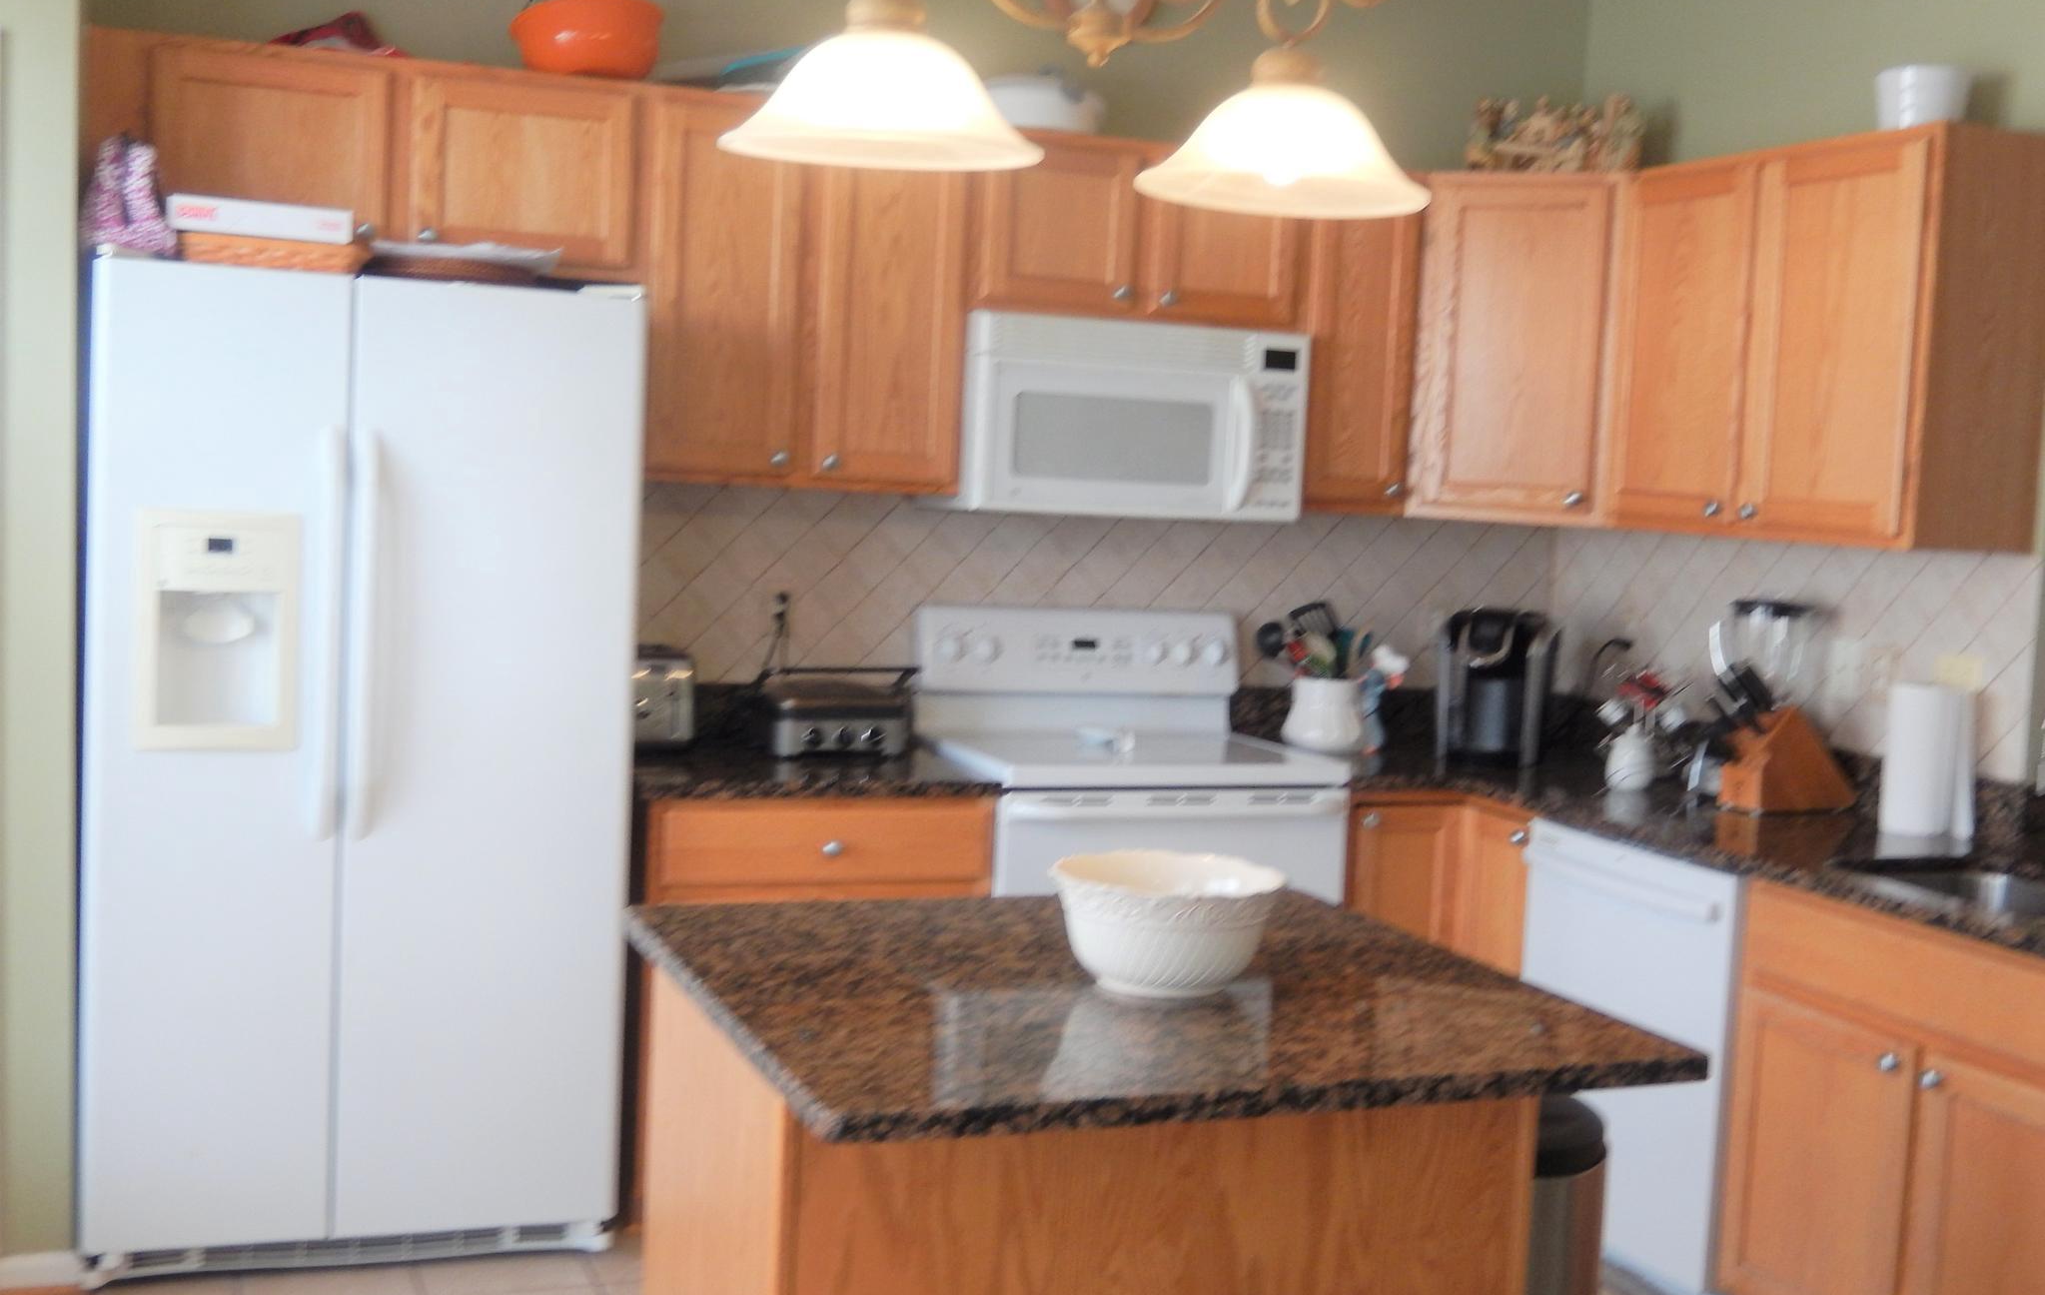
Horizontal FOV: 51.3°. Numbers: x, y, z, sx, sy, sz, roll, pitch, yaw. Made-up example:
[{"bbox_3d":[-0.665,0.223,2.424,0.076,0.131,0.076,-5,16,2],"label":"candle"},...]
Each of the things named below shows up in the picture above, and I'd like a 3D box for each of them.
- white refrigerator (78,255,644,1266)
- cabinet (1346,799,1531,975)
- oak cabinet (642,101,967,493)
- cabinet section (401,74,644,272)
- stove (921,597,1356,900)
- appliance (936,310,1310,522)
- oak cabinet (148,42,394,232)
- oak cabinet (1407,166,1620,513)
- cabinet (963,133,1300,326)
[{"bbox_3d":[-1.239,0.221,3.960,0.904,1.795,0.709,1,5,-22],"label":"white refrigerator"},{"bbox_3d":[1.001,0.713,4.726,0.912,0.831,0.901,1,5,-21],"label":"cabinet"},{"bbox_3d":[-0.480,-0.700,4.318,0.673,0.747,0.326,1,5,-21],"label":"oak cabinet"},{"bbox_3d":[-0.987,-0.902,4.115,0.430,0.335,0.317,1,6,-21],"label":"cabinet section"},{"bbox_3d":[0.193,0.542,4.502,0.761,1.204,0.660,1,5,-21],"label":"stove"},{"bbox_3d":[0.200,-0.488,4.602,0.765,0.408,0.390,1,5,-22],"label":"appliance"},{"bbox_3d":[-1.400,-0.910,3.965,0.433,0.359,0.319,1,5,-22],"label":"oak cabinet"},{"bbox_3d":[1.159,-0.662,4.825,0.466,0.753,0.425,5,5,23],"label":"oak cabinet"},{"bbox_3d":[0.198,-0.873,4.565,0.763,0.371,0.326,1,5,-21],"label":"cabinet"}]

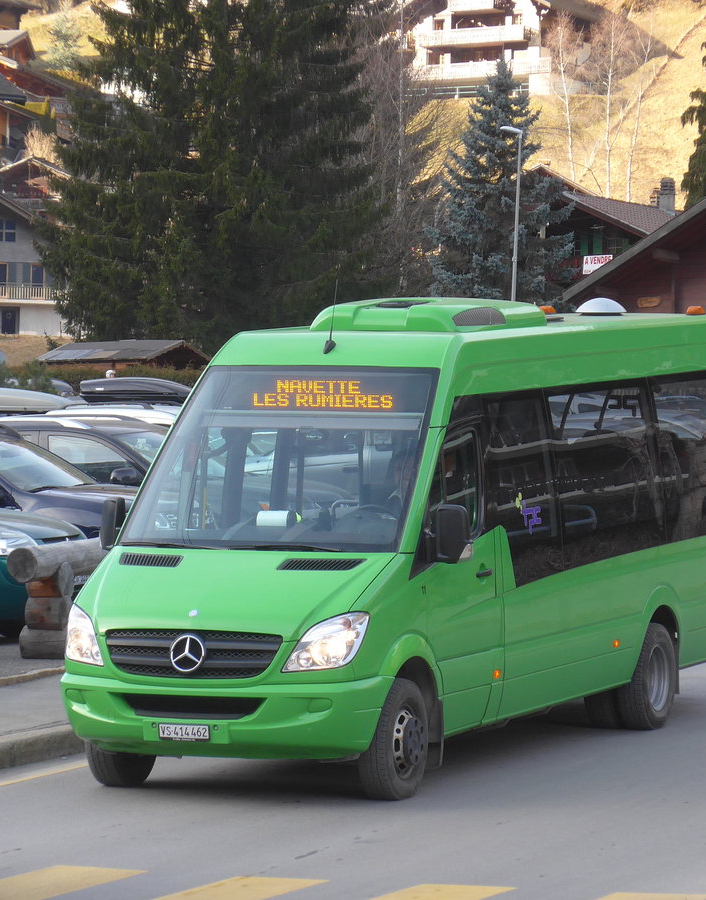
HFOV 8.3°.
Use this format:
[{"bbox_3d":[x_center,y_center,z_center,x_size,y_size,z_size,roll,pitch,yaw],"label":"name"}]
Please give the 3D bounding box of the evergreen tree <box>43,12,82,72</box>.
[{"bbox_3d":[-23.943,-33.545,400.000,3.200,5.200,3.200,1,-3,0],"label":"evergreen tree"}]

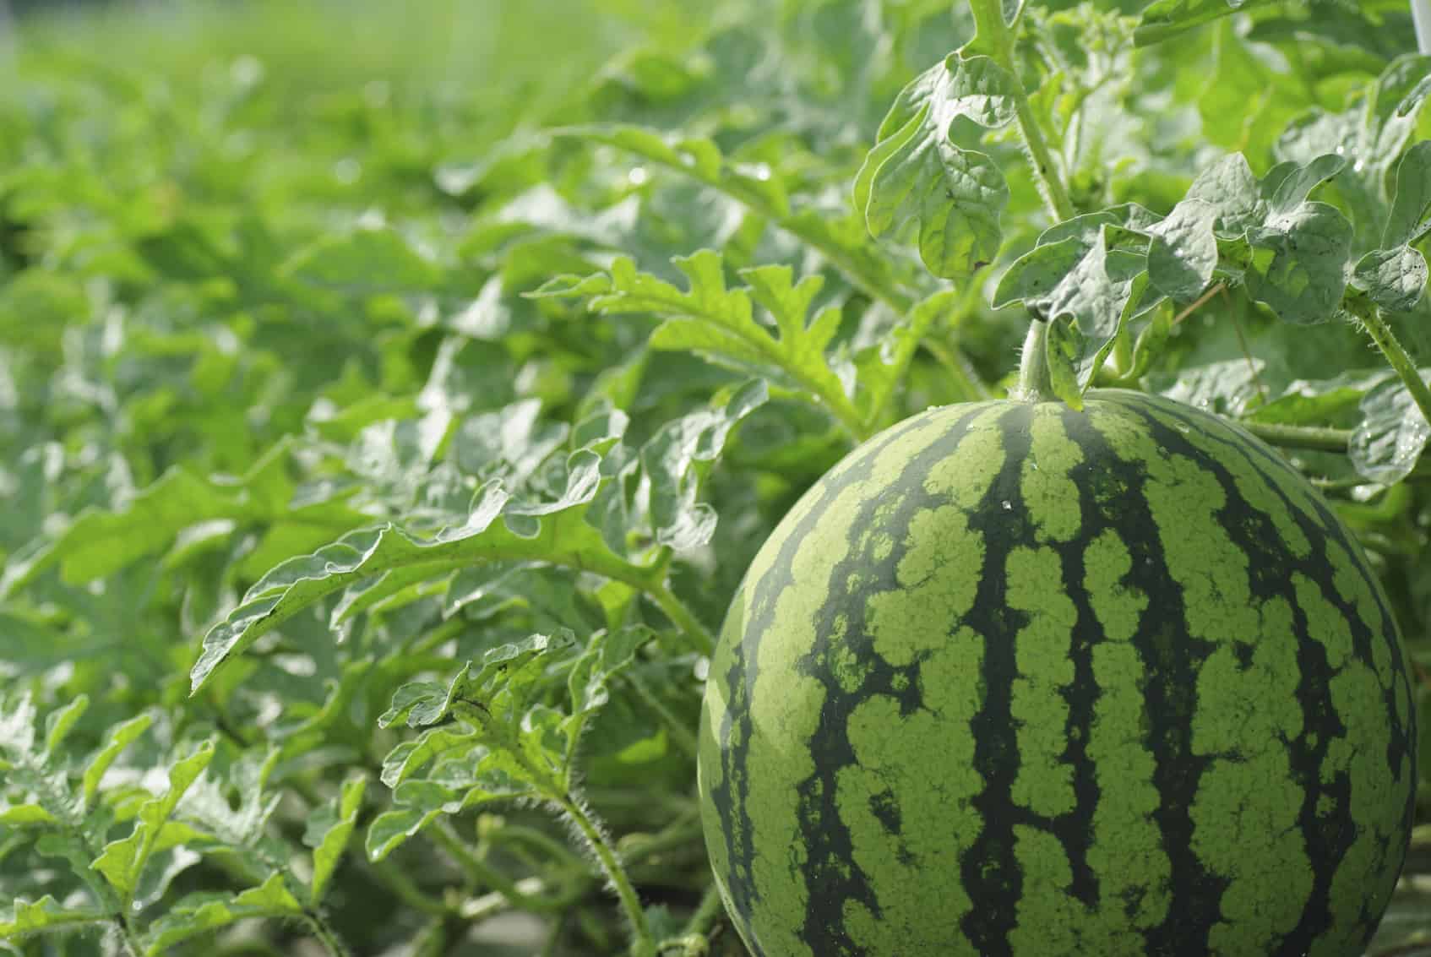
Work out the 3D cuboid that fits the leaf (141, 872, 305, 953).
[{"bbox_3d":[-0.166,0.145,1.800,0.056,0.022,0.040,-11,8,-8],"label":"leaf"}]

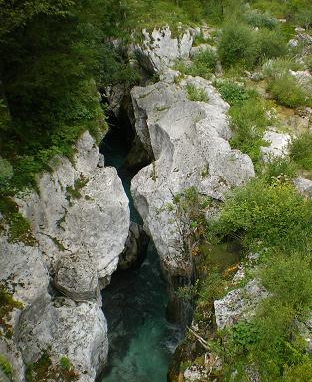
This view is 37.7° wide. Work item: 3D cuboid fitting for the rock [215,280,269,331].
[{"bbox_3d":[1.872,2.485,10.000,1.120,0.720,0.750,-15,35,-17],"label":"rock"}]

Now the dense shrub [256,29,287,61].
[{"bbox_3d":[5.247,-6.833,21.300,1.700,1.300,1.500,-3,33,0],"label":"dense shrub"}]

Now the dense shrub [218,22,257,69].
[{"bbox_3d":[3.676,-6.563,20.600,1.650,1.700,1.500,-3,33,0],"label":"dense shrub"}]

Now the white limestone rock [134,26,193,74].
[{"bbox_3d":[0.247,-6.352,20.500,2.400,1.700,1.800,-3,33,0],"label":"white limestone rock"}]

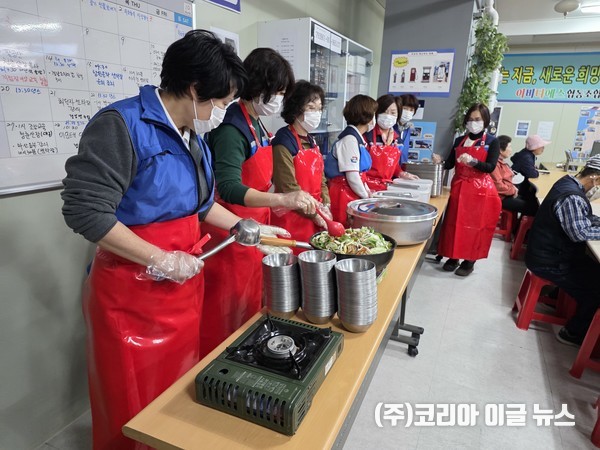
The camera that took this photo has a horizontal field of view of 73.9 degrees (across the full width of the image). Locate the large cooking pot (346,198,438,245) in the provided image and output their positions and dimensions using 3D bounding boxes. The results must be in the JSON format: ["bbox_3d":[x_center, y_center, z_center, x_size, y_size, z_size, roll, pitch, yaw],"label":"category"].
[{"bbox_3d":[0.572,-0.043,2.522,0.580,0.190,0.570,1,15,0],"label":"large cooking pot"}]

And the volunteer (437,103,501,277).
[{"bbox_3d":[1.589,-0.323,3.749,0.450,1.570,0.600,-13,22,-43],"label":"volunteer"}]

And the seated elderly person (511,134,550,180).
[{"bbox_3d":[3.023,-0.546,5.288,0.660,1.270,0.500,9,17,25],"label":"seated elderly person"}]

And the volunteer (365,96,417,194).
[{"bbox_3d":[0.630,-0.222,3.306,0.500,1.580,0.420,-6,17,-27],"label":"volunteer"}]

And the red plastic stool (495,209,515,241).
[{"bbox_3d":[2.437,-0.051,4.998,0.350,0.440,0.350,5,16,14],"label":"red plastic stool"}]

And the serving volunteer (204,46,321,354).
[{"bbox_3d":[-0.157,0.186,1.660,0.500,1.630,0.480,5,16,14],"label":"serving volunteer"}]

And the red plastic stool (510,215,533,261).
[{"bbox_3d":[2.516,0.128,4.316,0.340,0.460,0.340,9,17,25],"label":"red plastic stool"}]

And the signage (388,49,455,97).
[{"bbox_3d":[1.586,-1.993,5.239,0.810,0.575,0.020,9,17,25],"label":"signage"}]

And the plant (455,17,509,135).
[{"bbox_3d":[2.222,-1.822,4.868,0.480,1.380,0.360,9,17,25],"label":"plant"}]

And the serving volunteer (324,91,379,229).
[{"bbox_3d":[0.352,-0.128,2.897,0.400,1.570,0.480,3,16,3],"label":"serving volunteer"}]

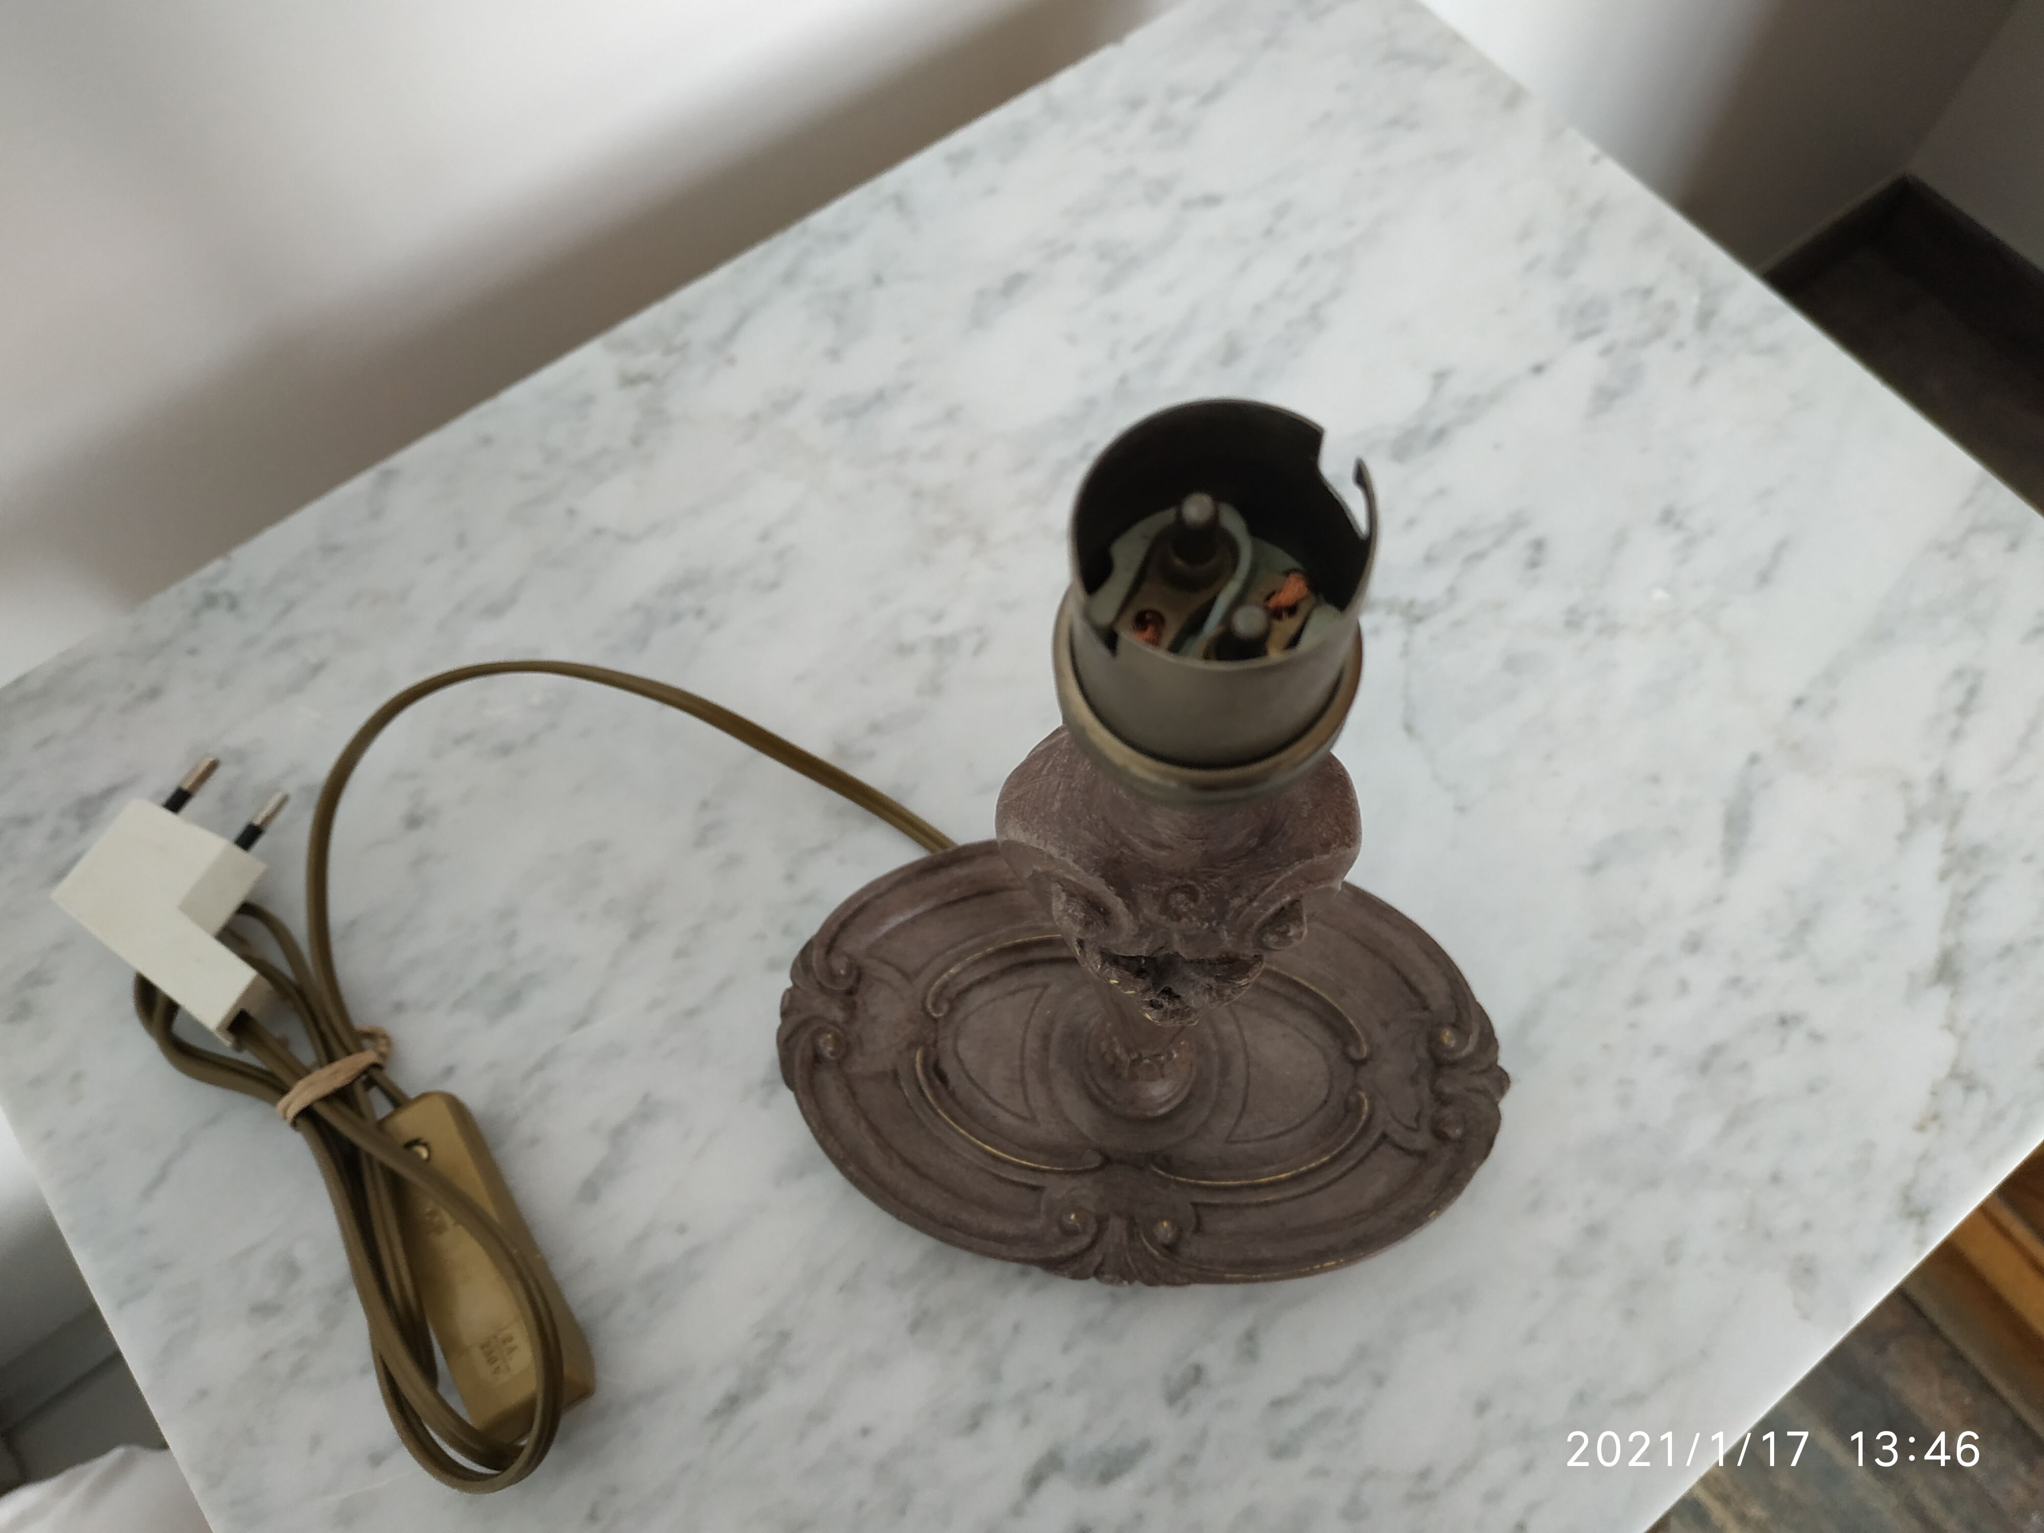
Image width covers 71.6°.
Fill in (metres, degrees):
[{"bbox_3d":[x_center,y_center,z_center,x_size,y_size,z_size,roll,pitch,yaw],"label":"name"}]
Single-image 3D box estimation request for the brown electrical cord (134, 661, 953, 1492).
[{"bbox_3d":[-0.114,0.046,0.300,0.135,0.028,0.162,28,71,11],"label":"brown electrical cord"}]

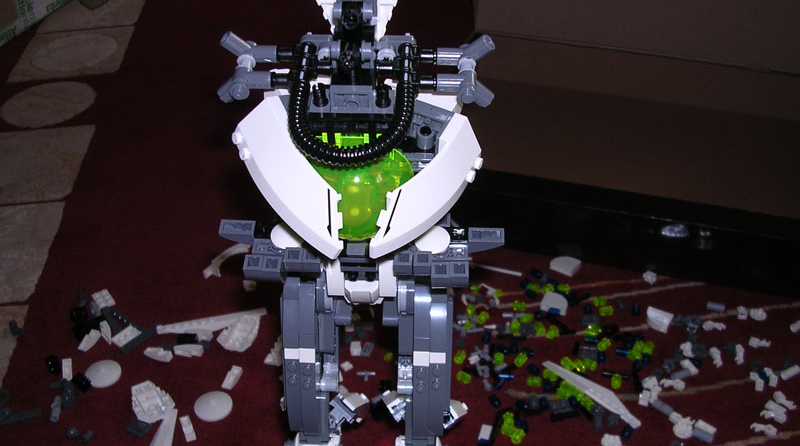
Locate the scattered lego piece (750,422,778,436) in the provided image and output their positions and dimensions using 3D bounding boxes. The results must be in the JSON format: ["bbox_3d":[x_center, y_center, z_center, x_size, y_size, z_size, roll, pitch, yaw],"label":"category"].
[{"bbox_3d":[0.287,0.163,0.694,0.021,0.005,0.009,8,33,12],"label":"scattered lego piece"}]

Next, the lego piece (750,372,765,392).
[{"bbox_3d":[0.300,0.133,0.736,0.009,0.005,0.018,-3,38,-1],"label":"lego piece"}]

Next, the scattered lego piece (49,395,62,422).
[{"bbox_3d":[-0.278,0.151,0.711,0.009,0.007,0.021,-7,33,-10],"label":"scattered lego piece"}]

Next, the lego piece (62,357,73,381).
[{"bbox_3d":[-0.292,0.129,0.772,0.008,0.004,0.024,-13,39,-14],"label":"lego piece"}]

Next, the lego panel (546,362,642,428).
[{"bbox_3d":[0.159,0.140,0.725,0.017,0.009,0.094,-31,46,-32],"label":"lego panel"}]

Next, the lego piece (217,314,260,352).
[{"bbox_3d":[-0.144,0.098,0.788,0.032,0.014,0.044,4,37,8],"label":"lego piece"}]

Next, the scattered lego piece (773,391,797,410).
[{"bbox_3d":[0.315,0.146,0.719,0.007,0.006,0.021,-25,43,-26],"label":"scattered lego piece"}]

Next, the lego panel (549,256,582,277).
[{"bbox_3d":[0.167,0.042,0.881,0.024,0.009,0.024,22,38,30],"label":"lego panel"}]

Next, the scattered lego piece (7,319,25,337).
[{"bbox_3d":[-0.354,0.097,0.812,0.015,0.007,0.013,2,38,6],"label":"scattered lego piece"}]

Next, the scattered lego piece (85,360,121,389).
[{"bbox_3d":[-0.256,0.129,0.756,0.032,0.007,0.032,-10,37,-11],"label":"scattered lego piece"}]

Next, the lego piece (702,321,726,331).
[{"bbox_3d":[0.280,0.092,0.782,0.021,0.006,0.008,5,37,10],"label":"lego piece"}]

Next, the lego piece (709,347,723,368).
[{"bbox_3d":[0.270,0.115,0.751,0.008,0.006,0.021,-4,36,-3],"label":"lego piece"}]

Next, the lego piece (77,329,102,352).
[{"bbox_3d":[-0.282,0.107,0.797,0.009,0.008,0.025,8,39,13],"label":"lego piece"}]

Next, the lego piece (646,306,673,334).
[{"bbox_3d":[0.234,0.087,0.787,0.023,0.011,0.017,15,40,22],"label":"lego piece"}]

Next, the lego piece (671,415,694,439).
[{"bbox_3d":[0.222,0.161,0.690,0.019,0.008,0.015,-23,41,-26],"label":"lego piece"}]

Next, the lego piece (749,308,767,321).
[{"bbox_3d":[0.333,0.085,0.816,0.016,0.005,0.015,0,32,0],"label":"lego piece"}]

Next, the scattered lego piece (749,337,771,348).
[{"bbox_3d":[0.321,0.106,0.782,0.019,0.006,0.008,4,33,7],"label":"scattered lego piece"}]

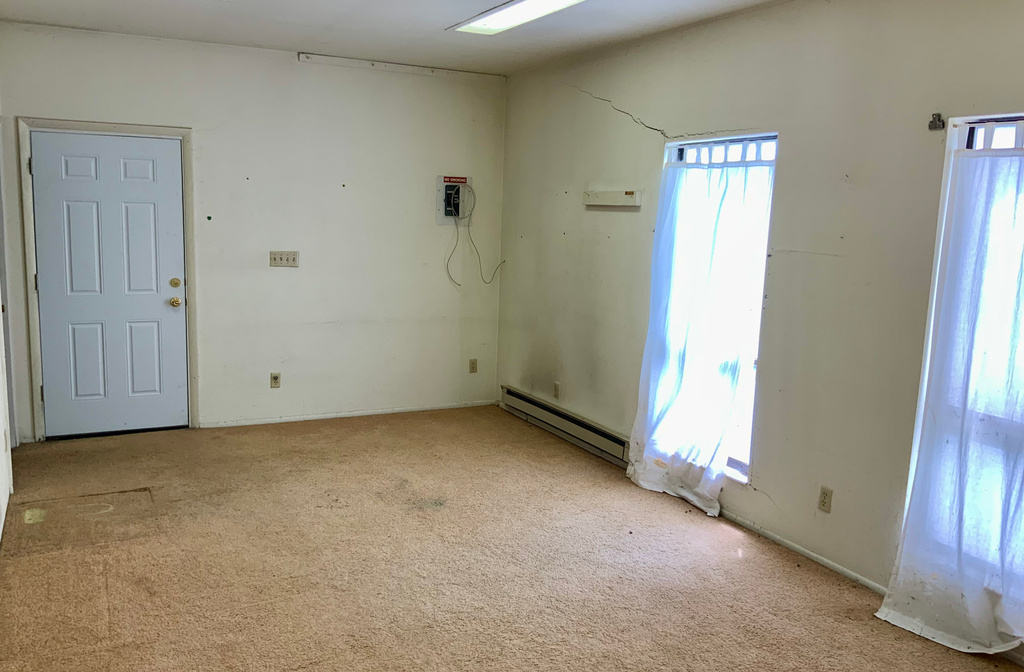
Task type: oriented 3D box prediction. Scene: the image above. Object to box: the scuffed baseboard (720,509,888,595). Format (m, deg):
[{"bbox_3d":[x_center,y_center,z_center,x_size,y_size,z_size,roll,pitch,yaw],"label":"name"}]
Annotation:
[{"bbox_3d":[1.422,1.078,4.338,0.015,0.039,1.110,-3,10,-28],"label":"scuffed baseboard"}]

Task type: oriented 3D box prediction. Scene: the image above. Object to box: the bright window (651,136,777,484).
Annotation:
[{"bbox_3d":[1.139,-0.182,4.884,0.100,1.834,0.910,-3,10,-28],"label":"bright window"}]

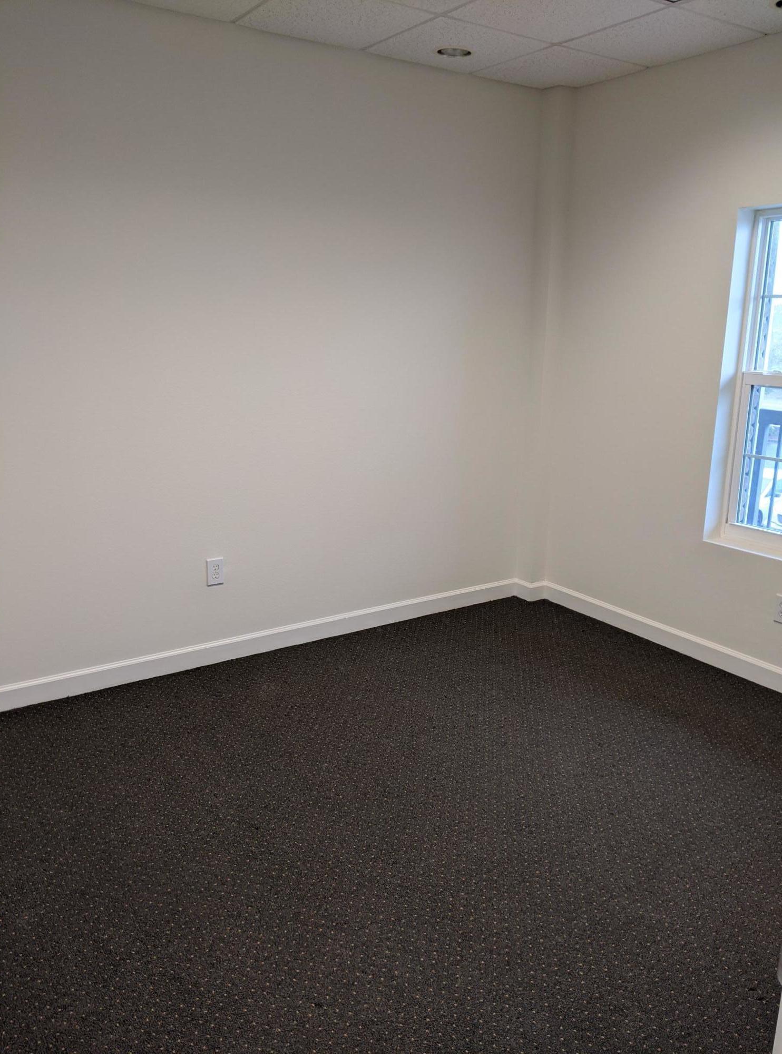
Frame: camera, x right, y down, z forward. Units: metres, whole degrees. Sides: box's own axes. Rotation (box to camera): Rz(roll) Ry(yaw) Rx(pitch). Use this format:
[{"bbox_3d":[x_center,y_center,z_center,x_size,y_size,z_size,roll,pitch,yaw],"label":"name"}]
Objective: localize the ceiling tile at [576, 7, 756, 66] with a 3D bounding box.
[{"bbox_3d":[1.120,-2.044,3.432,0.578,0.020,0.578,-9,18,-33],"label":"ceiling tile"}]

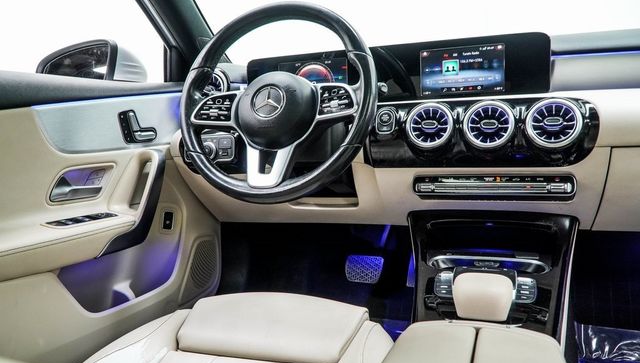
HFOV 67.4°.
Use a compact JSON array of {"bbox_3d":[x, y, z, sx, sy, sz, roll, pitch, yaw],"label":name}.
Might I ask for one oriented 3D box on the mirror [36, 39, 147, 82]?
[{"bbox_3d":[-0.520,-0.244,1.144,0.235,0.150,0.135,-1,11,15],"label":"mirror"}]

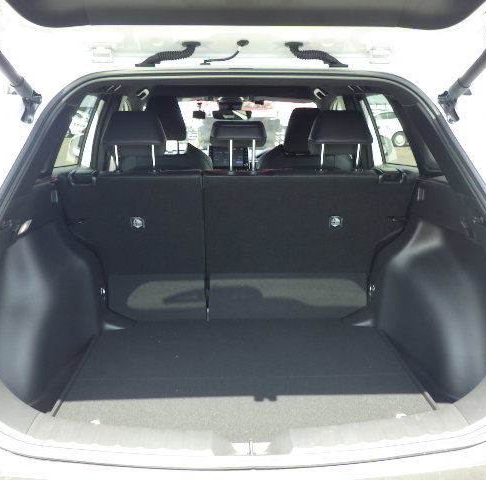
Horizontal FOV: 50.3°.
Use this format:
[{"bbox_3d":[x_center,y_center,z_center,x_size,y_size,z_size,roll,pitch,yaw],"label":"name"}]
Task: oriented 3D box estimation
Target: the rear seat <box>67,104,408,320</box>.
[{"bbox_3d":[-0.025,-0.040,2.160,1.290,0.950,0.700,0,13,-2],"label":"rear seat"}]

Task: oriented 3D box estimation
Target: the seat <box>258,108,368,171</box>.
[{"bbox_3d":[0.325,-0.225,3.020,0.530,1.050,0.740,0,13,-2],"label":"seat"}]

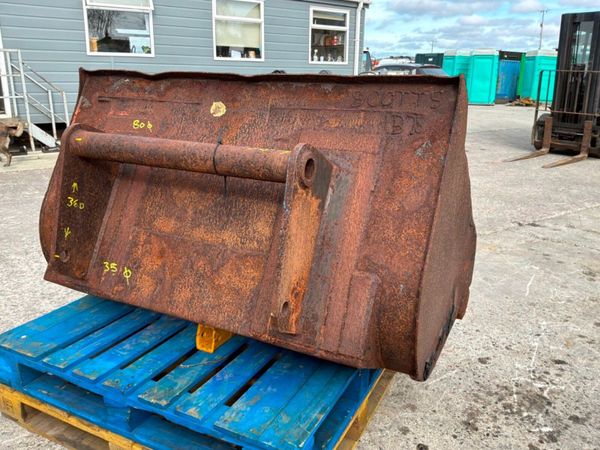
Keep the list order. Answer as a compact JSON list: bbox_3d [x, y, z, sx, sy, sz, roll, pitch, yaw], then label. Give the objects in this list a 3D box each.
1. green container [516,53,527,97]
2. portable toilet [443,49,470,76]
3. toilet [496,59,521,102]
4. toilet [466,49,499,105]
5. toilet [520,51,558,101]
[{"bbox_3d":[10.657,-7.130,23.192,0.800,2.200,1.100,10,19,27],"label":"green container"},{"bbox_3d":[7.361,-6.839,22.454,1.100,2.300,1.100,-2,17,-9],"label":"portable toilet"},{"bbox_3d":[9.420,-6.505,22.000,0.920,1.950,0.950,9,19,24],"label":"toilet"},{"bbox_3d":[7.954,-6.446,21.152,1.100,2.300,1.100,9,19,24],"label":"toilet"},{"bbox_3d":[10.697,-6.539,21.514,1.100,2.300,1.100,0,17,-2],"label":"toilet"}]

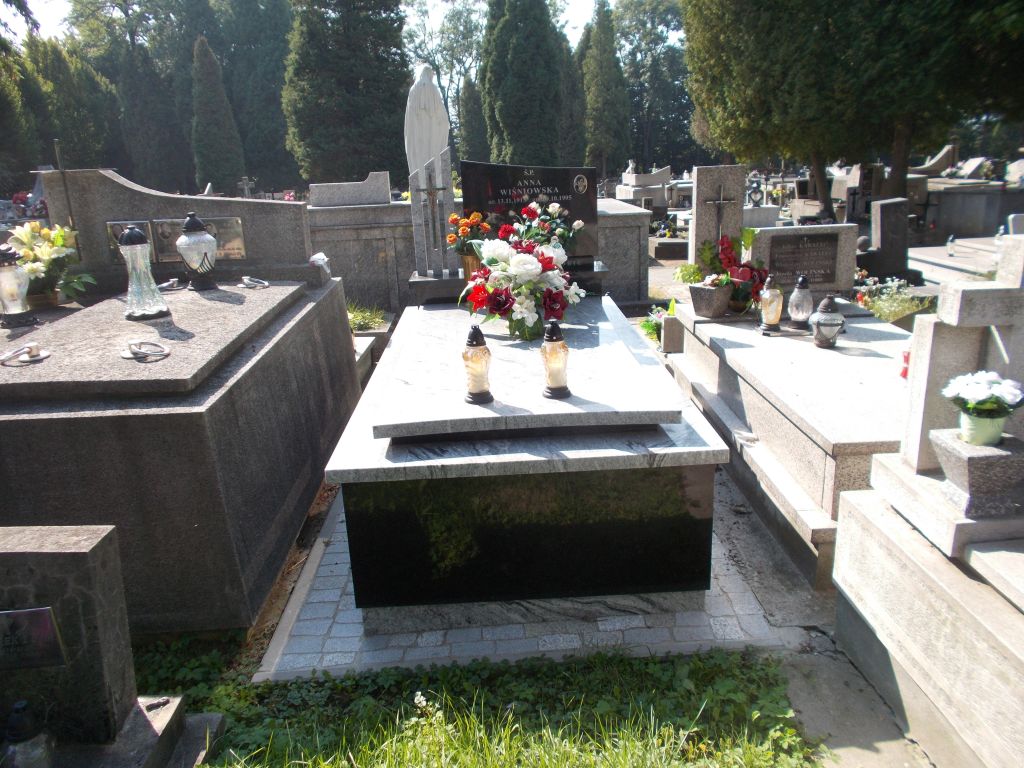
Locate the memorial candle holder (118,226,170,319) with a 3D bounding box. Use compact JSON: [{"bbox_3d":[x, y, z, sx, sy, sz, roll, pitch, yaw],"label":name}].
[{"bbox_3d":[-1.506,-0.458,3.121,0.172,0.342,0.172,-3,17,-1],"label":"memorial candle holder"}]

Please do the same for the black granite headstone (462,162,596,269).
[{"bbox_3d":[0.102,-0.940,4.248,0.727,0.597,0.094,-3,17,-1],"label":"black granite headstone"}]

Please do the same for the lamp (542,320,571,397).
[{"bbox_3d":[0.137,-0.085,2.386,0.093,0.236,0.093,-3,17,-1],"label":"lamp"}]

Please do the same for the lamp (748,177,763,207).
[{"bbox_3d":[2.490,-1.958,7.857,0.140,0.284,0.120,-3,17,-1],"label":"lamp"}]

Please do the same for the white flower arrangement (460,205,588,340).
[{"bbox_3d":[0.051,-0.472,3.205,0.499,0.499,0.422,-3,17,-1],"label":"white flower arrangement"}]

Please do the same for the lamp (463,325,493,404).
[{"bbox_3d":[-0.115,-0.070,2.530,0.098,0.257,0.098,-3,17,-1],"label":"lamp"}]

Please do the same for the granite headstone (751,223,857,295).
[{"bbox_3d":[1.746,-0.759,4.671,0.635,0.390,0.120,-3,17,-1],"label":"granite headstone"}]

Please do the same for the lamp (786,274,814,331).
[{"bbox_3d":[1.379,-0.395,3.648,0.131,0.250,0.131,-3,17,-1],"label":"lamp"}]

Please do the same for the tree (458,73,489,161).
[{"bbox_3d":[-1.759,-11.328,34.159,1.400,4.600,1.400,-3,17,-1],"label":"tree"}]

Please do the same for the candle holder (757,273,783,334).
[{"bbox_3d":[1.355,-0.428,4.013,0.122,0.298,0.122,-3,17,-1],"label":"candle holder"}]

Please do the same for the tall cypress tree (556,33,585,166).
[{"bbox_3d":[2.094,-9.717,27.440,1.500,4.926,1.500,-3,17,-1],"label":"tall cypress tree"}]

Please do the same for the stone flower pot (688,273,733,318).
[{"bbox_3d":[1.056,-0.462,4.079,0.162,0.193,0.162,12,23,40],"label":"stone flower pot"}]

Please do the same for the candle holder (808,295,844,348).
[{"bbox_3d":[1.533,-0.309,3.719,0.165,0.250,0.165,-3,17,-1],"label":"candle holder"}]

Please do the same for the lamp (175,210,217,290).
[{"bbox_3d":[-1.709,-0.715,4.128,0.218,0.398,0.218,-3,17,-1],"label":"lamp"}]

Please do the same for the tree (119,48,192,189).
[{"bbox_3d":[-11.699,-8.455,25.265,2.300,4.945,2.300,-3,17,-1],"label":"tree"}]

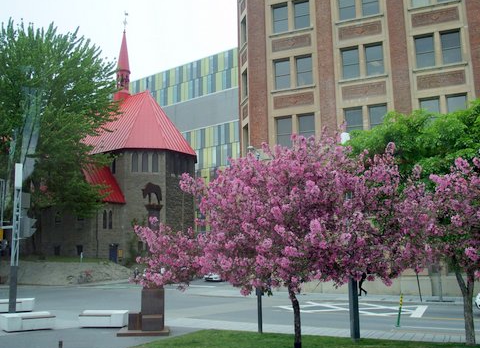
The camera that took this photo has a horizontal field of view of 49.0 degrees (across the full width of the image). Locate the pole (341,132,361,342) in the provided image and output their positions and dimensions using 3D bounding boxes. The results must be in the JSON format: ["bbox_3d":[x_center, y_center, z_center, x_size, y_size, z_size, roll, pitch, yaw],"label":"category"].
[{"bbox_3d":[2.663,1.420,12.669,0.240,4.970,0.240,-1,-10,0],"label":"pole"}]

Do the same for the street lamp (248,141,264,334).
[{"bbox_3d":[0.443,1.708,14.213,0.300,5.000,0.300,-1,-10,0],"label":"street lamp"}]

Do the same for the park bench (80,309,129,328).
[{"bbox_3d":[-4.042,4.356,15.730,1.320,0.420,0.620,-1,-10,0],"label":"park bench"}]

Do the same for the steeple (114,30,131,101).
[{"bbox_3d":[-16.789,-15.481,75.979,2.100,10.200,2.100,-1,-10,0],"label":"steeple"}]

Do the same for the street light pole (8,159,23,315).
[{"bbox_3d":[-7.169,2.173,16.774,0.240,5.150,0.240,-1,-10,0],"label":"street light pole"}]

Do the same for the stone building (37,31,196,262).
[{"bbox_3d":[-17.171,-4.134,72.398,18.500,33.000,15.500,-6,-12,29],"label":"stone building"}]

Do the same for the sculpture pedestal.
[{"bbox_3d":[-2.514,3.597,14.041,1.280,1.280,1.150,0,-10,-4],"label":"sculpture pedestal"}]

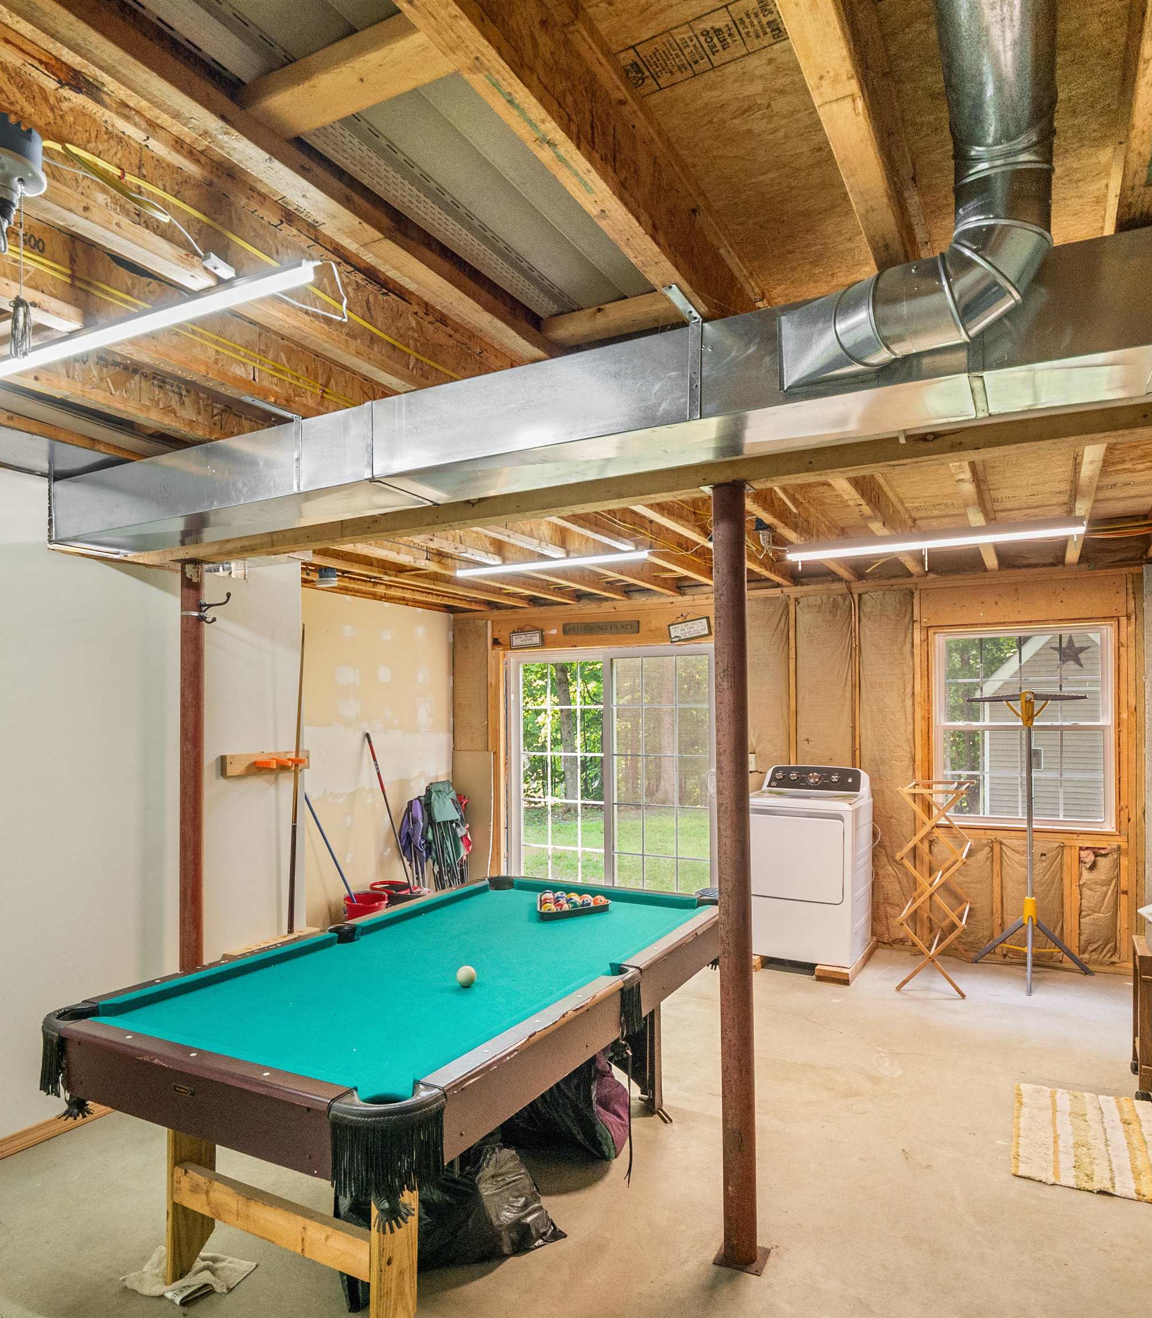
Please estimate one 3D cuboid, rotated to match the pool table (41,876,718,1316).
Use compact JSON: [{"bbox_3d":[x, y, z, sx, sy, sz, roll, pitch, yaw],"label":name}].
[{"bbox_3d":[-0.366,1.298,2.645,1.070,0.740,2.020,-1,-2,27],"label":"pool table"}]

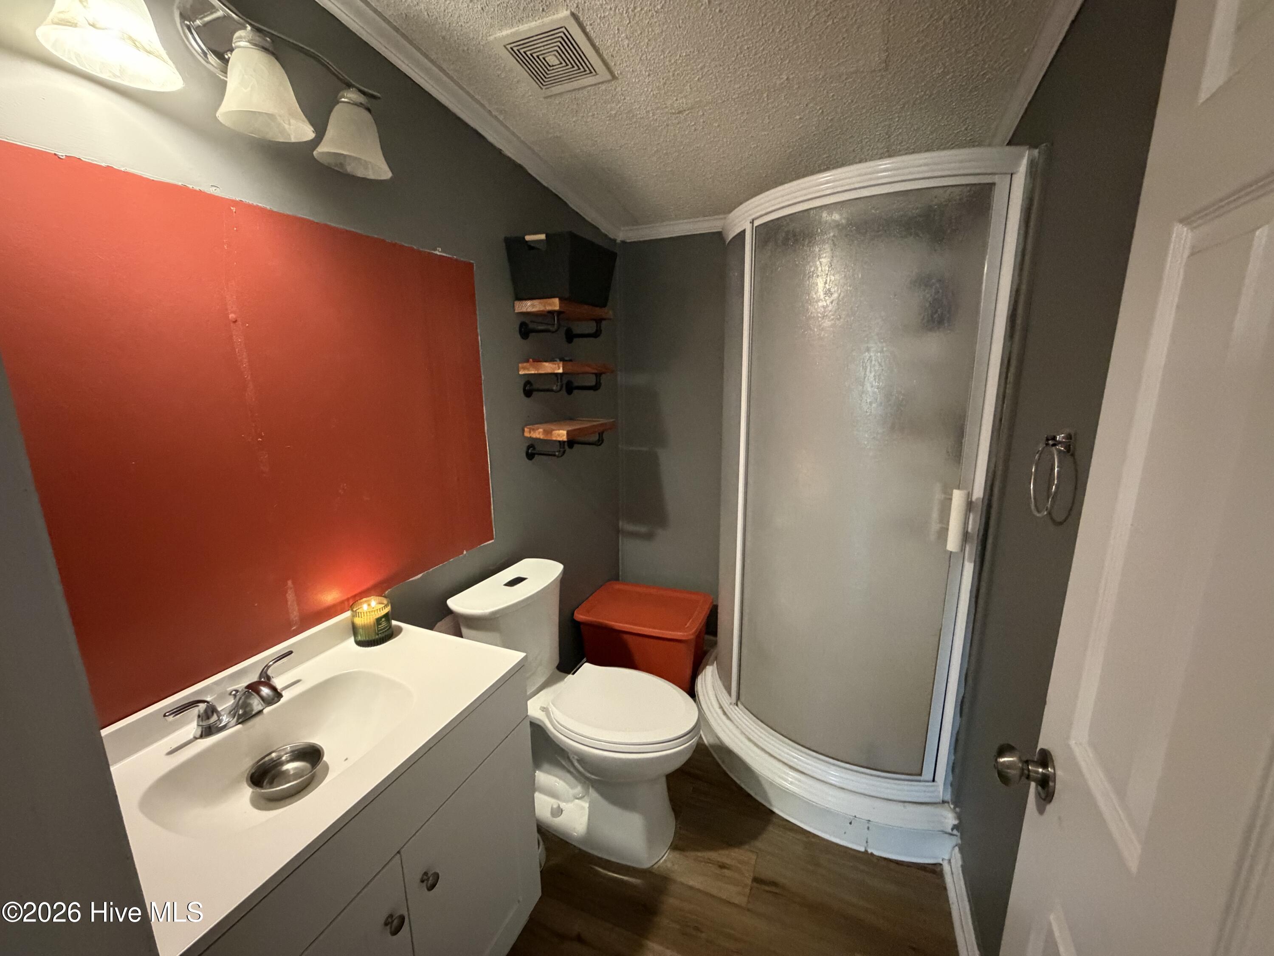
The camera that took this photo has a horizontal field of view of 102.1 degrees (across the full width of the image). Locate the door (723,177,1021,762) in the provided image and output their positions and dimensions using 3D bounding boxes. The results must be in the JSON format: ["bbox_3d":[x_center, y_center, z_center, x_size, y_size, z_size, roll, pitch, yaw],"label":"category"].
[{"bbox_3d":[0.648,0.067,1.657,0.750,1.820,0.180,7,14,35],"label":"door"}]

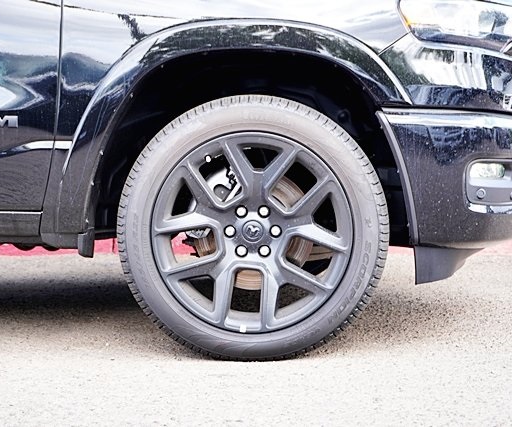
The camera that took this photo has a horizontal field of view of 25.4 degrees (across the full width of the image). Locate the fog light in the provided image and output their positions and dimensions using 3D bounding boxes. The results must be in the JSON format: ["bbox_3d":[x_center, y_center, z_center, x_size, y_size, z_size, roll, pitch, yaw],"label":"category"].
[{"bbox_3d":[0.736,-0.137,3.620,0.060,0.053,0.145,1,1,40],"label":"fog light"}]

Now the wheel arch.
[{"bbox_3d":[-0.086,-0.235,3.400,1.100,0.690,0.170,0,1,0],"label":"wheel arch"}]

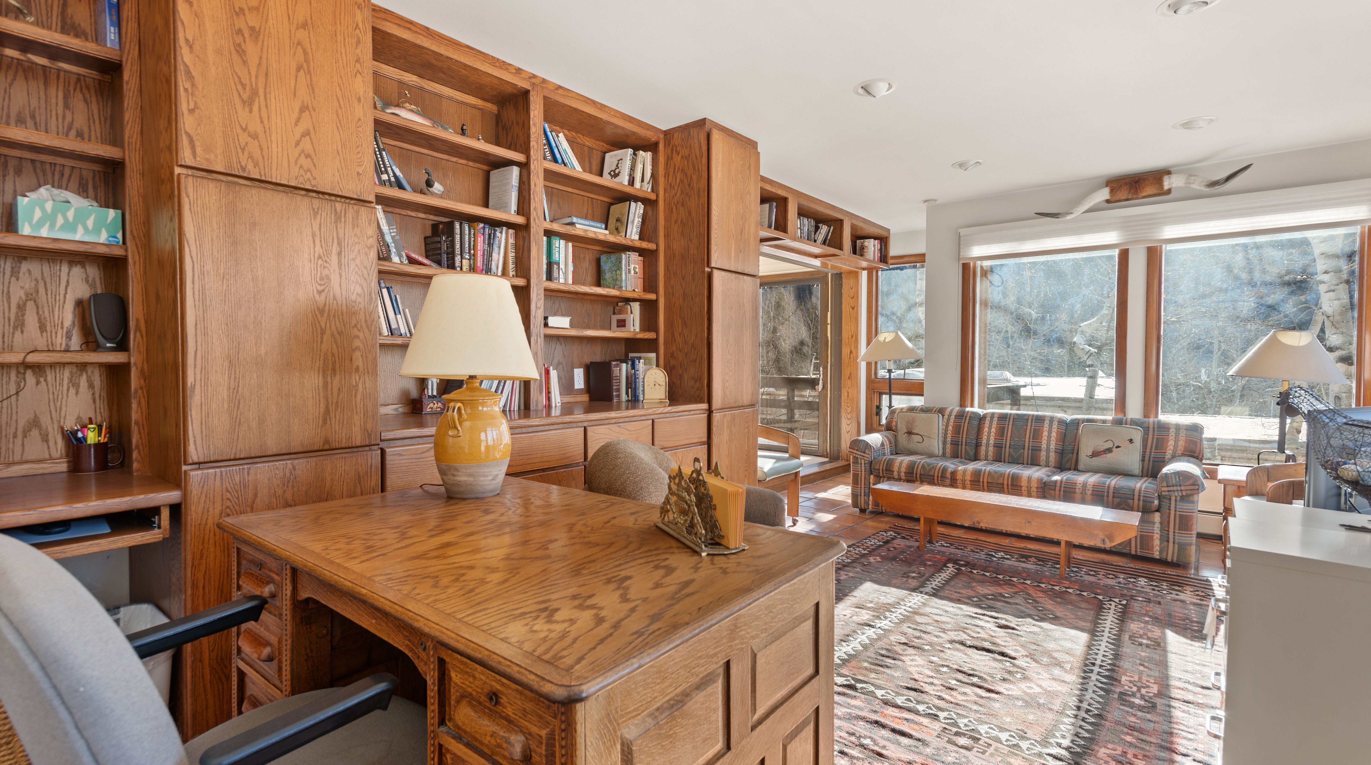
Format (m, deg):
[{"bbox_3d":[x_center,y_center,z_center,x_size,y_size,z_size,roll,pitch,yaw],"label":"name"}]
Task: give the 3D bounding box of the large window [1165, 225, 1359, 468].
[{"bbox_3d":[3.704,-0.201,4.223,0.985,1.500,0.080,1,2,39],"label":"large window"}]

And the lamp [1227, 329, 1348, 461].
[{"bbox_3d":[3.406,0.115,3.670,0.527,0.807,0.527,1,2,39],"label":"lamp"}]

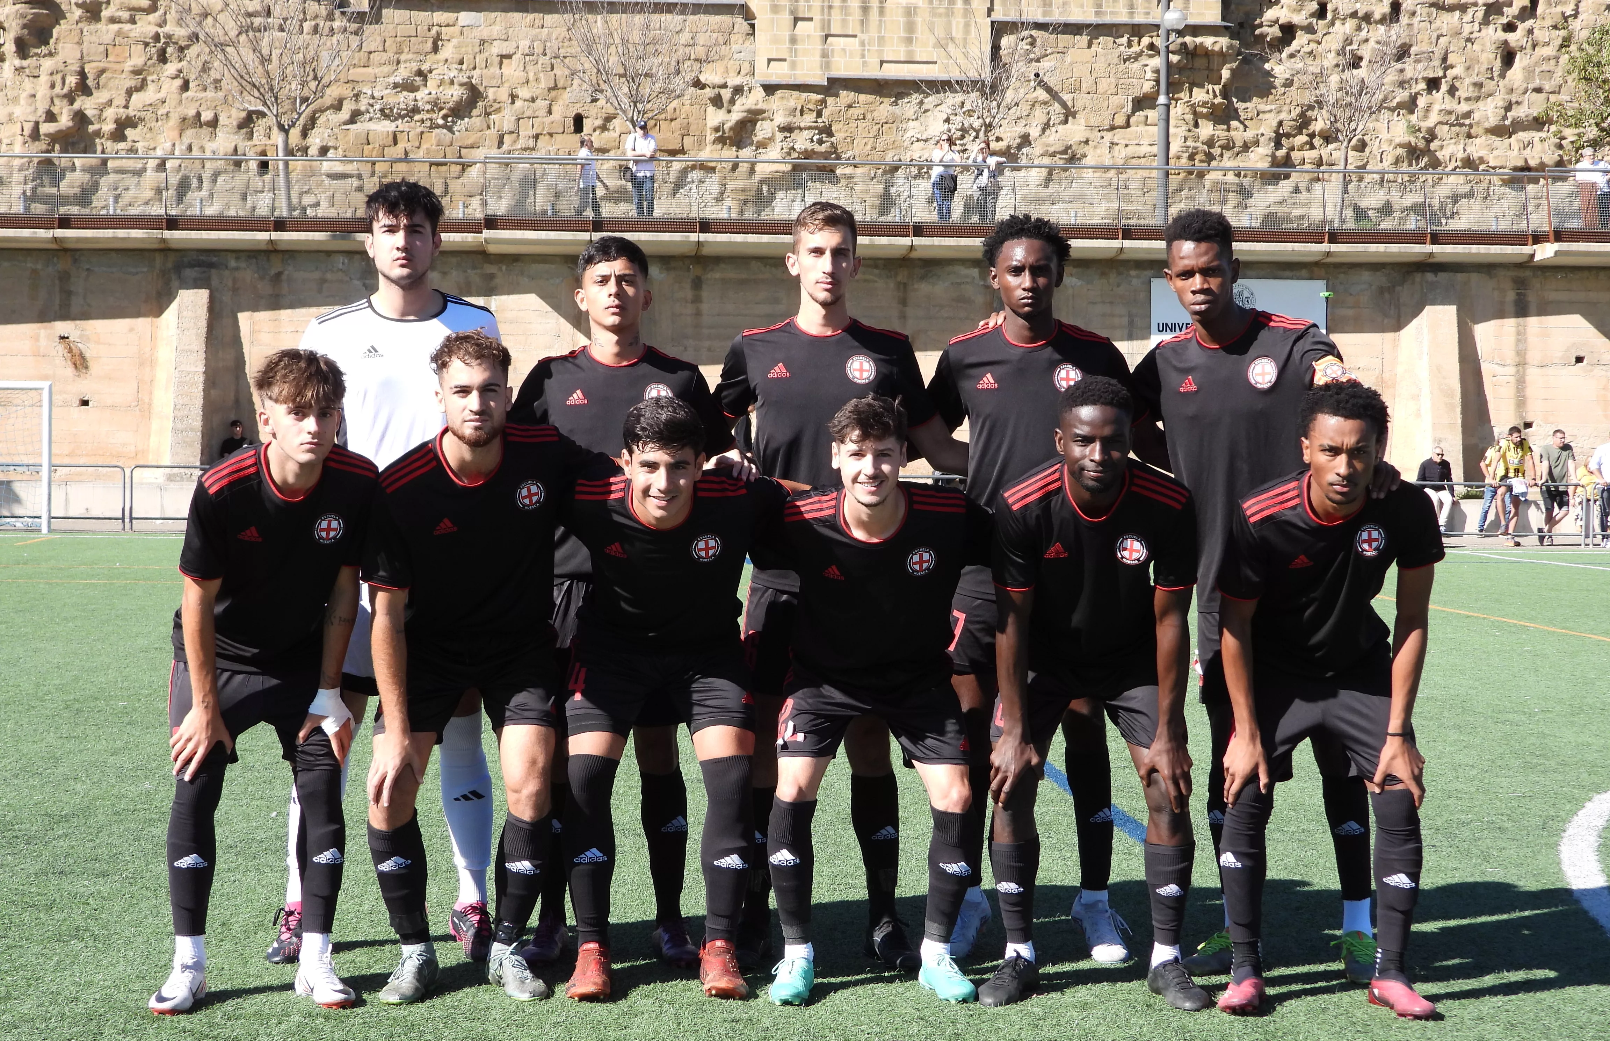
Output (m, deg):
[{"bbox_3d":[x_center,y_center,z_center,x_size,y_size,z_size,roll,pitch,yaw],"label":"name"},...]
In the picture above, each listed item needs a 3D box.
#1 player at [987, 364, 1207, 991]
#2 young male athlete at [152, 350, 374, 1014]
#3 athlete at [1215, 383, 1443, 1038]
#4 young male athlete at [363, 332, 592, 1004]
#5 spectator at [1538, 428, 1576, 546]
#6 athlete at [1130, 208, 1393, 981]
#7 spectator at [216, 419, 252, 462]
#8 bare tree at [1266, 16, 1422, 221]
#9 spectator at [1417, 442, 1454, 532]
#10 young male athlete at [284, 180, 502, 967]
[{"bbox_3d":[0.665,0.362,6.290,0.490,1.360,0.600,1,1,3],"label":"player"},{"bbox_3d":[-1.194,0.323,6.169,0.490,1.400,0.600,0,1,-8],"label":"young male athlete"},{"bbox_3d":[1.164,0.371,6.230,0.490,1.355,0.600,1,1,8],"label":"athlete"},{"bbox_3d":[-0.724,0.307,6.259,0.540,1.440,0.600,1,1,-4],"label":"young male athlete"},{"bbox_3d":[10.916,-0.465,40.500,0.560,1.720,0.480,1,1,-5],"label":"spectator"},{"bbox_3d":[1.062,0.164,6.500,0.620,1.800,0.480,1,1,11],"label":"athlete"},{"bbox_3d":[-9.280,-0.810,45.500,0.540,1.700,0.400,1,1,-6],"label":"spectator"},{"bbox_3d":[10.384,-7.480,53.638,3.000,4.290,2.900,1,1,0],"label":"bare tree"},{"bbox_3d":[10.398,-0.508,46.000,0.640,1.480,0.700,1,1,0],"label":"spectator"},{"bbox_3d":[-0.982,0.116,6.650,0.530,1.845,0.380,1,1,-5],"label":"young male athlete"}]

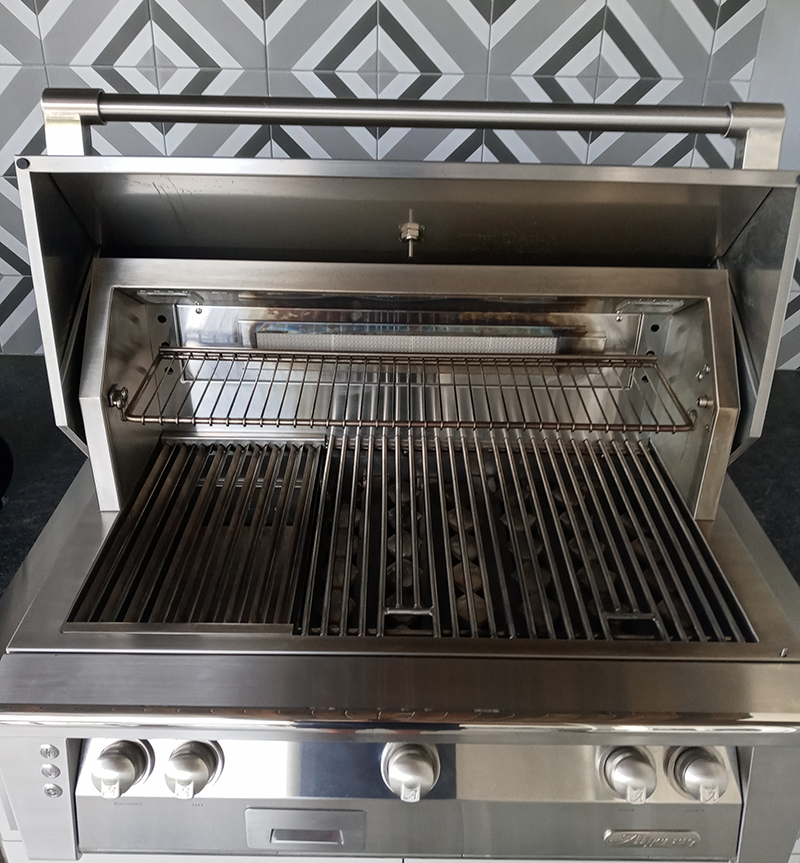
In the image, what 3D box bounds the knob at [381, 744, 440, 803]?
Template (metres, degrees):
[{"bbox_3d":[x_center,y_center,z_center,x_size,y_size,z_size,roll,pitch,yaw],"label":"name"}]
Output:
[{"bbox_3d":[0.012,0.419,1.059,0.069,0.069,0.050,1,-8,-1],"label":"knob"}]

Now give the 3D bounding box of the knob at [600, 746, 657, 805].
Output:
[{"bbox_3d":[0.280,0.423,1.062,0.069,0.069,0.050,1,-8,-1],"label":"knob"}]

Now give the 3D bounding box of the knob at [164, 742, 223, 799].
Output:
[{"bbox_3d":[-0.251,0.414,1.055,0.069,0.069,0.050,1,-8,-1],"label":"knob"}]

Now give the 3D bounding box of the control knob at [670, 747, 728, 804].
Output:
[{"bbox_3d":[0.368,0.424,1.063,0.069,0.069,0.050,1,-8,-1],"label":"control knob"}]

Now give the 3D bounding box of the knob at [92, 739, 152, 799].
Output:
[{"bbox_3d":[-0.339,0.413,1.054,0.069,0.069,0.050,1,-8,-1],"label":"knob"}]

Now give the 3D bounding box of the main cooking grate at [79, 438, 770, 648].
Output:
[{"bbox_3d":[0.010,0.147,1.319,0.871,0.030,0.506,1,30,-1],"label":"main cooking grate"}]

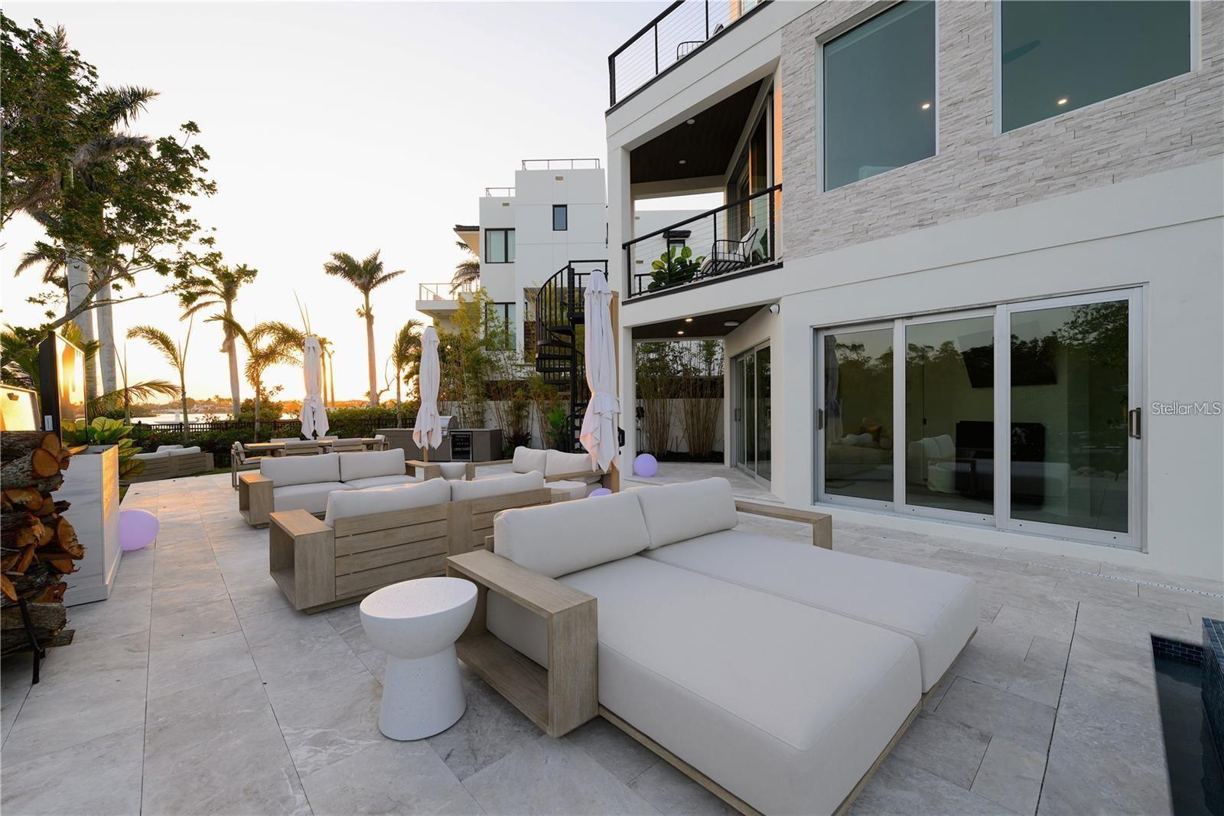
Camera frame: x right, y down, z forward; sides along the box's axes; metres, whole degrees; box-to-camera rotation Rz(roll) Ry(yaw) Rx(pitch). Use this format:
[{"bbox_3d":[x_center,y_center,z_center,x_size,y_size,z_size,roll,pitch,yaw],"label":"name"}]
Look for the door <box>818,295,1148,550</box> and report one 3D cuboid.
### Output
[{"bbox_3d":[3.485,0.090,4.980,0.130,2.200,2.740,0,0,-44],"label":"door"}]

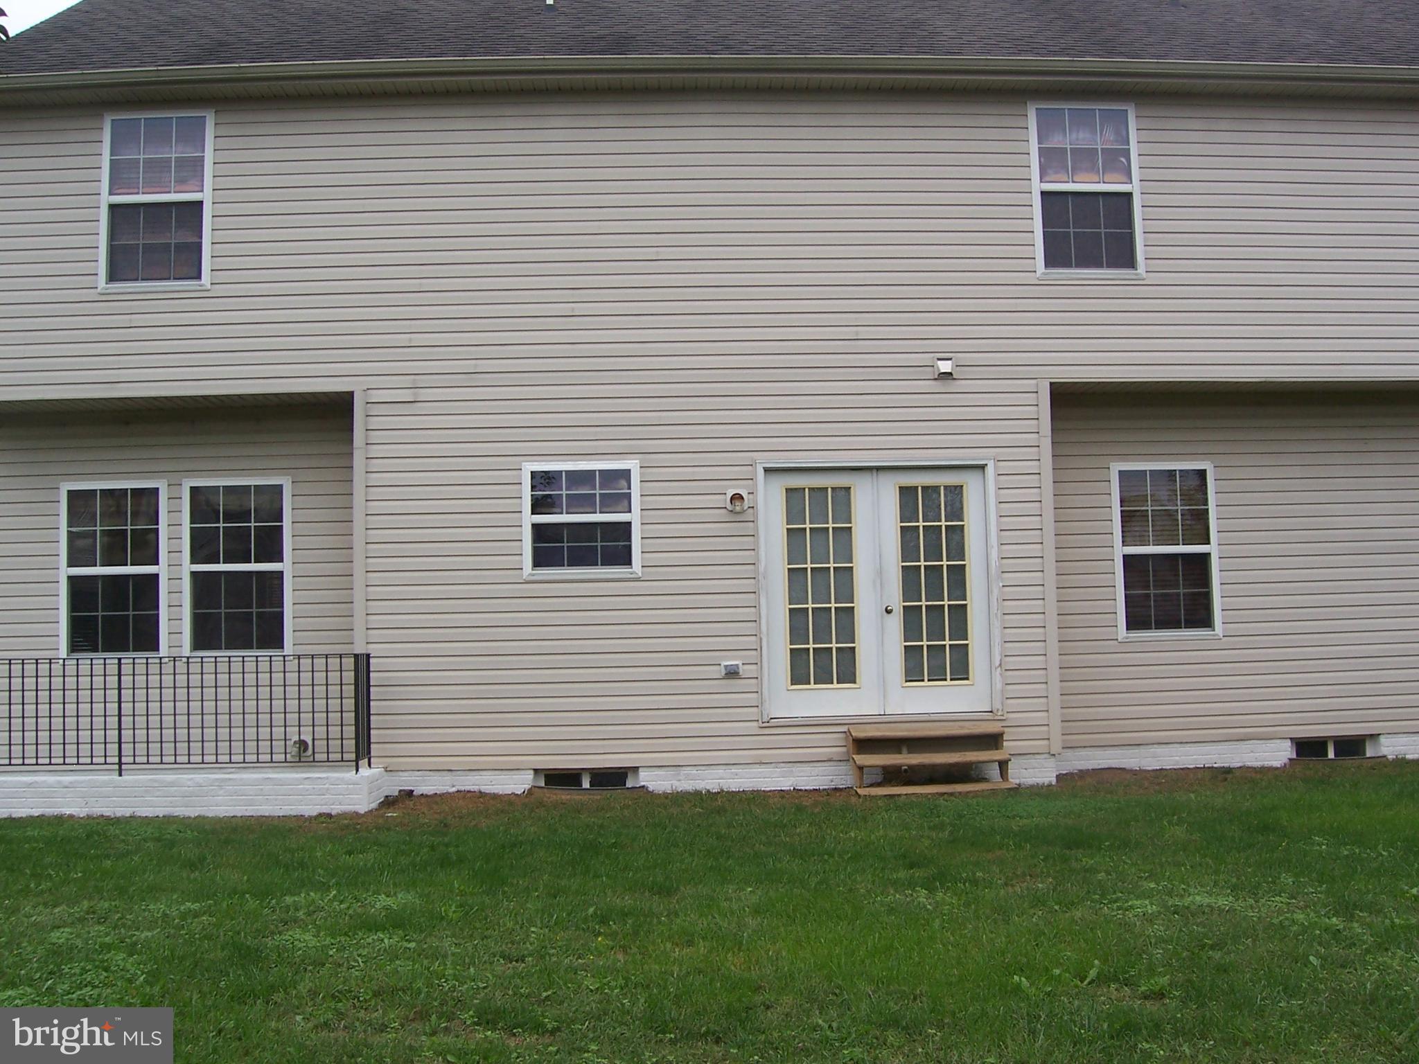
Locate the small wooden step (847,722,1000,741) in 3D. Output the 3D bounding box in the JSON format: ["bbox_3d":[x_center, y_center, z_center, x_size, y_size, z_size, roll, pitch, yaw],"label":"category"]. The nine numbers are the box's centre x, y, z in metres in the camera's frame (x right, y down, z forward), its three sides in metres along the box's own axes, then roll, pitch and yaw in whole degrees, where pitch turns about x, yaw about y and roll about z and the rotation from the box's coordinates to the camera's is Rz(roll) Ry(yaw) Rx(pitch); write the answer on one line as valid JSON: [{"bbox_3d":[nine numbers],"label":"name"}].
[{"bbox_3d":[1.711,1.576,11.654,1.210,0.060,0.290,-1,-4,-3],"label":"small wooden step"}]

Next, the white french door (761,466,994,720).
[{"bbox_3d":[1.377,0.493,11.944,1.930,2.100,0.130,-1,-4,-3],"label":"white french door"}]

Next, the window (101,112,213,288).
[{"bbox_3d":[-4.460,-2.669,11.921,0.920,1.510,0.100,-1,-4,-3],"label":"window"}]

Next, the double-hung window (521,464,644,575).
[{"bbox_3d":[-1.025,-0.091,11.878,0.940,0.940,0.100,-1,-4,-3],"label":"double-hung window"}]

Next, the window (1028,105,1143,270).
[{"bbox_3d":[3.145,-2.844,12.294,0.920,1.500,0.100,-1,-4,-3],"label":"window"}]

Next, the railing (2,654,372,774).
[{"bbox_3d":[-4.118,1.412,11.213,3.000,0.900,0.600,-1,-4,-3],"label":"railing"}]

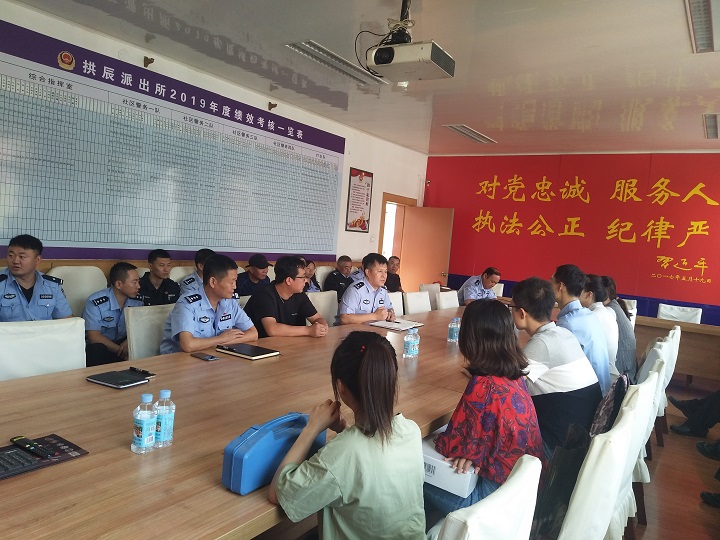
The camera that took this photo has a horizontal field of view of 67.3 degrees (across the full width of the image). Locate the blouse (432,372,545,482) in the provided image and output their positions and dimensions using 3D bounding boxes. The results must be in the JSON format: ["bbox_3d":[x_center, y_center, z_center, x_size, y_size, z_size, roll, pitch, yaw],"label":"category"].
[{"bbox_3d":[0.470,0.540,1.863,0.430,0.450,0.360,1,5,-45],"label":"blouse"}]

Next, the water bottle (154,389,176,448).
[{"bbox_3d":[-0.602,0.461,1.678,0.063,0.168,0.063,7,4,33],"label":"water bottle"}]

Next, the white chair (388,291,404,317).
[{"bbox_3d":[0.347,0.689,4.692,0.550,0.950,0.460,7,4,33],"label":"white chair"}]

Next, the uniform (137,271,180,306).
[{"bbox_3d":[-1.653,0.277,4.405,0.480,0.560,0.300,1,5,-45],"label":"uniform"}]

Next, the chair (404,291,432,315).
[{"bbox_3d":[0.648,0.692,5.057,0.550,0.950,0.460,7,4,33],"label":"chair"}]

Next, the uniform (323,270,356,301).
[{"bbox_3d":[-0.235,0.269,6.323,0.340,0.580,0.480,7,4,38],"label":"uniform"}]

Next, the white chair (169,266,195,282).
[{"bbox_3d":[-1.397,0.504,4.863,0.570,1.020,0.470,7,4,33],"label":"white chair"}]

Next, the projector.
[{"bbox_3d":[0.280,-1.100,2.884,0.364,0.094,0.290,7,4,33],"label":"projector"}]

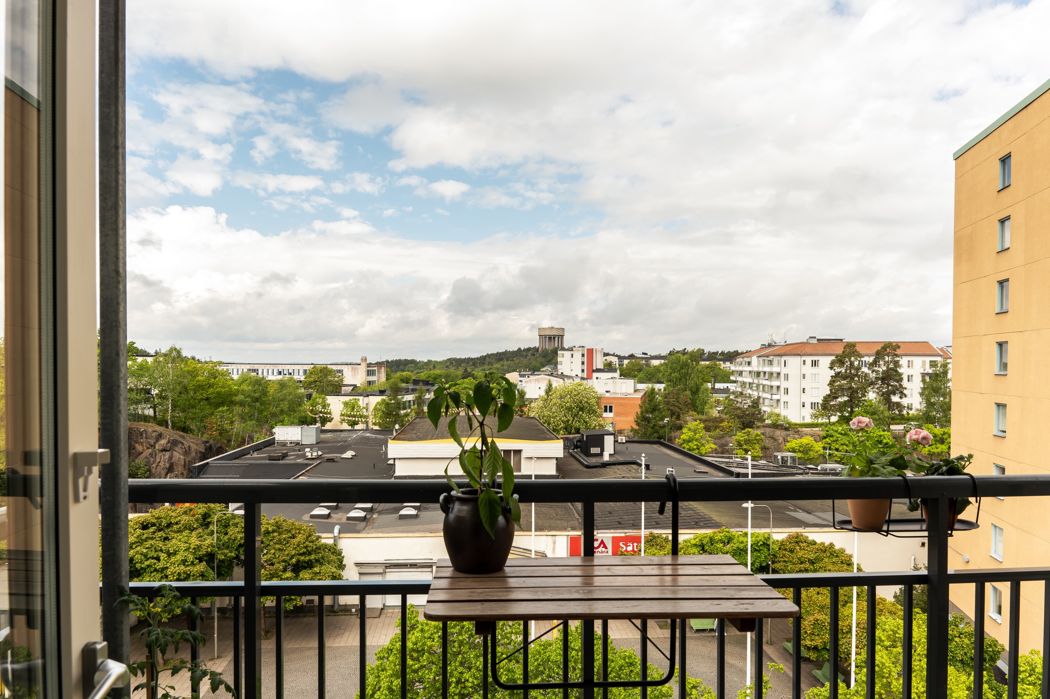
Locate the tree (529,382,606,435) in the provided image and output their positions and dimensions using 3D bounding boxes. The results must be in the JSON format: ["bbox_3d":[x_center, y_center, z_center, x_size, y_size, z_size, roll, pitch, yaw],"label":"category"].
[{"bbox_3d":[5.193,7.561,86.000,9.400,7.160,9.000,0,0,0],"label":"tree"}]

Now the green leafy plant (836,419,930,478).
[{"bbox_3d":[1.058,0.296,2.070,0.265,0.200,0.220,0,-1,-4],"label":"green leafy plant"}]

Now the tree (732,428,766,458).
[{"bbox_3d":[27.500,12.000,86.000,4.200,4.800,4.200,0,-1,-4],"label":"tree"}]

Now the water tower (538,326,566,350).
[{"bbox_3d":[34.300,-11.500,900.000,33.000,37.000,33.000,0,-1,-4],"label":"water tower"}]

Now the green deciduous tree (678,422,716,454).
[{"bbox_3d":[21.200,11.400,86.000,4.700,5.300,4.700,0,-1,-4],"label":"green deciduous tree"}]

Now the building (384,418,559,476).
[{"bbox_3d":[-4.600,8.600,65.000,13.500,3.200,22.000,0,-1,-4],"label":"building"}]

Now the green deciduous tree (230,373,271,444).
[{"bbox_3d":[-30.503,6.674,78.000,4.400,8.140,4.400,0,0,0],"label":"green deciduous tree"}]

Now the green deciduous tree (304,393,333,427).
[{"bbox_3d":[-30.021,9.446,102.000,4.200,6.100,4.100,0,0,0],"label":"green deciduous tree"}]

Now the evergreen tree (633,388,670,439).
[{"bbox_3d":[14.891,7.735,83.000,4.300,6.420,4.200,0,0,0],"label":"evergreen tree"}]

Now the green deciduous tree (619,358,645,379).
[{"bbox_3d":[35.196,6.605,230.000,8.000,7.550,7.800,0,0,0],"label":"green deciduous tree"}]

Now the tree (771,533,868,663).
[{"bbox_3d":[12.611,10.743,30.000,4.300,5.700,4.400,0,0,0],"label":"tree"}]

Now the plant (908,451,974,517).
[{"bbox_3d":[1.253,0.404,2.110,0.210,0.200,0.190,0,-1,-4],"label":"plant"}]

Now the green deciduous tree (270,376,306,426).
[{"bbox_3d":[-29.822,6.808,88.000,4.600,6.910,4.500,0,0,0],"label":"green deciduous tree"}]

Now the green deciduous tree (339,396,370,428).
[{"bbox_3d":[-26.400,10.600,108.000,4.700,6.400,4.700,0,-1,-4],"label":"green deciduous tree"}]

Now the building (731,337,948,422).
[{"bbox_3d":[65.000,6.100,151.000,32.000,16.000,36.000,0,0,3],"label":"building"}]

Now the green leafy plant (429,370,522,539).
[{"bbox_3d":[-0.129,0.268,1.770,0.240,0.420,0.230,0,-1,-4],"label":"green leafy plant"}]

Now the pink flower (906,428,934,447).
[{"bbox_3d":[1.173,0.262,2.080,0.077,0.055,0.070,0,-1,-4],"label":"pink flower"}]

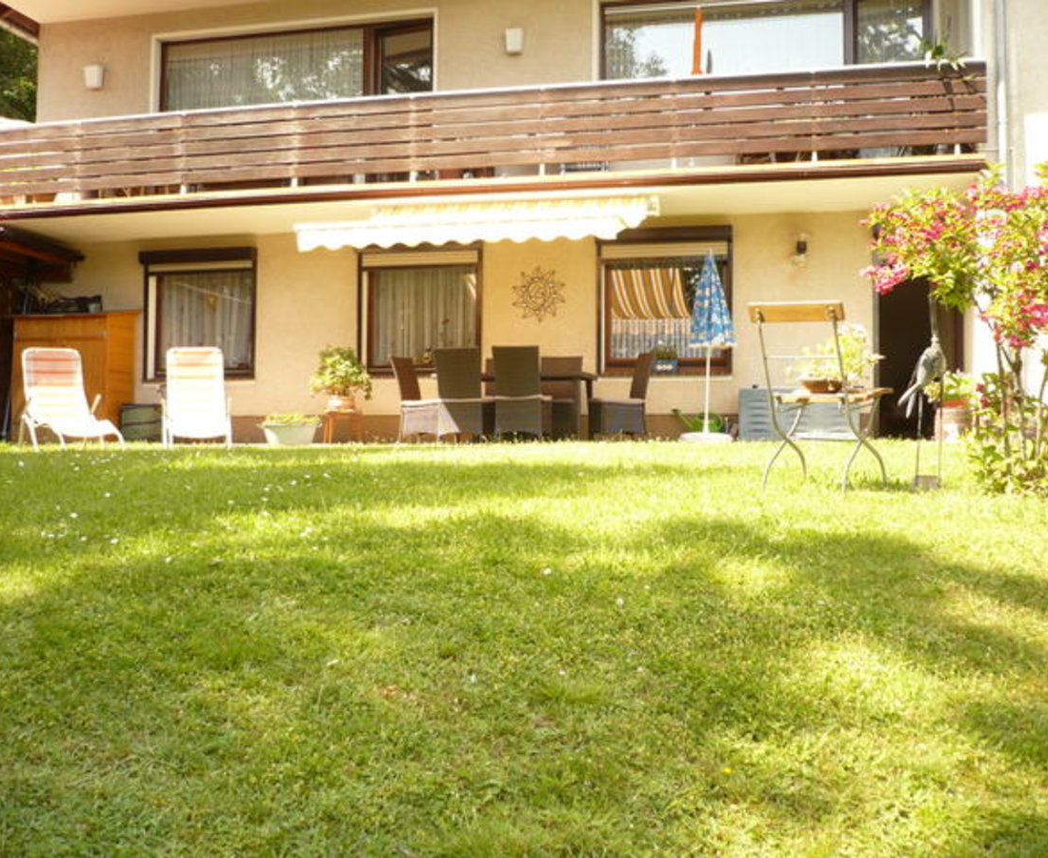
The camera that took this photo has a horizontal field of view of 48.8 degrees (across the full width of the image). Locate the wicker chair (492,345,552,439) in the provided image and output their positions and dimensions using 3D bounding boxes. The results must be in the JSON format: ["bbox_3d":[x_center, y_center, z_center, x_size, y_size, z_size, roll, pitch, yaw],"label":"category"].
[{"bbox_3d":[-0.035,-0.374,12.100,0.500,0.980,0.600,0,-3,13],"label":"wicker chair"}]

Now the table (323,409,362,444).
[{"bbox_3d":[-2.057,0.004,13.100,0.390,0.380,0.370,0,-2,13],"label":"table"}]

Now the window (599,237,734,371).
[{"bbox_3d":[1.643,-1.454,13.466,1.541,1.665,0.150,0,-3,13],"label":"window"}]

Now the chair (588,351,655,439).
[{"bbox_3d":[1.031,-0.313,12.310,0.620,1.000,0.490,1,-2,-12],"label":"chair"}]

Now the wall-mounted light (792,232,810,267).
[{"bbox_3d":[3.122,-2.026,13.041,0.200,0.412,0.220,0,-3,13],"label":"wall-mounted light"}]

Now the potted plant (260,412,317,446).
[{"bbox_3d":[-2.550,-0.012,12.501,0.580,0.380,0.450,0,-2,13],"label":"potted plant"}]

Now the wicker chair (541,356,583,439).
[{"bbox_3d":[0.380,-0.303,12.766,0.490,1.000,0.600,0,-2,13],"label":"wicker chair"}]

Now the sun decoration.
[{"bbox_3d":[0.176,-1.620,13.792,0.675,0.664,0.050,0,-3,13],"label":"sun decoration"}]

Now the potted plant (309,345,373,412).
[{"bbox_3d":[-2.162,-0.593,13.700,0.680,0.760,0.620,0,-3,0],"label":"potted plant"}]

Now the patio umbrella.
[{"bbox_3d":[1.857,-0.793,11.524,0.490,1.920,0.490,0,-2,13],"label":"patio umbrella"}]

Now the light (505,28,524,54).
[{"bbox_3d":[-0.109,-4.691,13.966,0.220,0.310,0.150,0,-3,13],"label":"light"}]

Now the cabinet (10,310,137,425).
[{"bbox_3d":[-5.622,-0.618,14.495,1.340,1.670,0.700,0,-2,13],"label":"cabinet"}]

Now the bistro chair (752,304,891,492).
[{"bbox_3d":[1.413,-0.150,5.445,0.470,0.875,0.560,3,4,44],"label":"bistro chair"}]

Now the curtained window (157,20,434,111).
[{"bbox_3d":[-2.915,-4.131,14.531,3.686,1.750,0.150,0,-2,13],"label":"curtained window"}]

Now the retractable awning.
[{"bbox_3d":[-0.391,-2.078,11.484,3.149,0.849,2.145,0,-2,13],"label":"retractable awning"}]

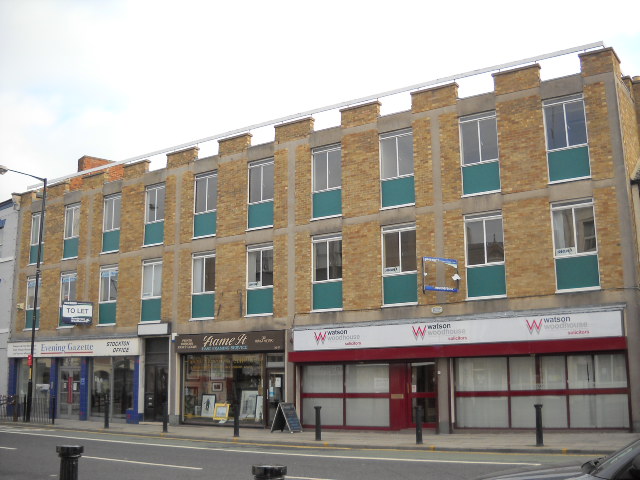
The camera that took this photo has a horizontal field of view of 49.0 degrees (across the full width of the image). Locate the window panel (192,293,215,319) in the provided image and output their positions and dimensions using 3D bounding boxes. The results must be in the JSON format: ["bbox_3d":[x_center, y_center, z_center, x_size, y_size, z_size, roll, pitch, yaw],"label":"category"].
[{"bbox_3d":[-4.035,2.299,24.414,1.070,0.820,0.060,-8,-14,32],"label":"window panel"}]

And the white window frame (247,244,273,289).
[{"bbox_3d":[-2.161,0.982,25.501,1.220,1.671,0.080,-8,-14,32],"label":"white window frame"}]

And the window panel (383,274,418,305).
[{"bbox_3d":[2.440,1.479,21.104,1.134,0.830,0.060,-8,-14,33],"label":"window panel"}]

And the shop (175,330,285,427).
[{"bbox_3d":[-3.121,4.837,24.363,4.700,3.250,0.350,-8,-14,33],"label":"shop"}]

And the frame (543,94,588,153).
[{"bbox_3d":[6.684,-3.218,19.148,1.168,1.540,0.100,-8,-14,33],"label":"frame"}]

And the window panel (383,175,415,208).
[{"bbox_3d":[2.450,-1.489,21.929,1.130,0.880,0.060,-8,-14,33],"label":"window panel"}]

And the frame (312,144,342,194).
[{"bbox_3d":[0.241,-2.391,23.381,1.168,1.540,0.100,-8,-14,33],"label":"frame"}]

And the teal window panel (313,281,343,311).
[{"bbox_3d":[0.259,1.885,23.697,1.181,0.905,0.050,-8,-14,32],"label":"teal window panel"}]

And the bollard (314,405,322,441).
[{"bbox_3d":[-0.020,5.138,19.686,0.225,0.960,0.225,-8,-14,32],"label":"bollard"}]

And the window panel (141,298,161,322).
[{"bbox_3d":[-6.188,2.586,25.836,1.070,0.820,0.060,-8,-14,32],"label":"window panel"}]

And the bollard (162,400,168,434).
[{"bbox_3d":[-4.837,5.560,21.997,0.190,0.950,0.190,-8,-14,33],"label":"bollard"}]

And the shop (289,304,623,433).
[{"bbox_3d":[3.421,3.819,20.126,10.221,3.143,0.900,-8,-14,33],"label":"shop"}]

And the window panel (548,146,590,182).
[{"bbox_3d":[6.461,-1.970,18.236,1.070,0.820,0.060,-8,-14,32],"label":"window panel"}]

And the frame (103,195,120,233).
[{"bbox_3d":[-9.013,-1.174,30.621,1.220,1.689,0.080,-8,-14,32],"label":"frame"}]

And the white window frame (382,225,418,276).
[{"bbox_3d":[2.432,0.285,21.351,1.168,1.515,0.100,-8,-14,33],"label":"white window frame"}]

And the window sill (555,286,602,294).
[{"bbox_3d":[6.681,1.289,18.201,1.215,0.092,0.140,-8,-14,33],"label":"window sill"}]

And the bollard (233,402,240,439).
[{"bbox_3d":[-2.483,5.461,21.149,0.225,0.960,0.225,0,-12,0],"label":"bollard"}]

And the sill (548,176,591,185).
[{"bbox_3d":[7.011,-1.679,19.702,1.259,0.065,0.140,-8,-14,32],"label":"sill"}]

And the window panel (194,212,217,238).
[{"bbox_3d":[-4.060,-0.538,25.002,1.070,0.820,0.060,-8,-14,32],"label":"window panel"}]

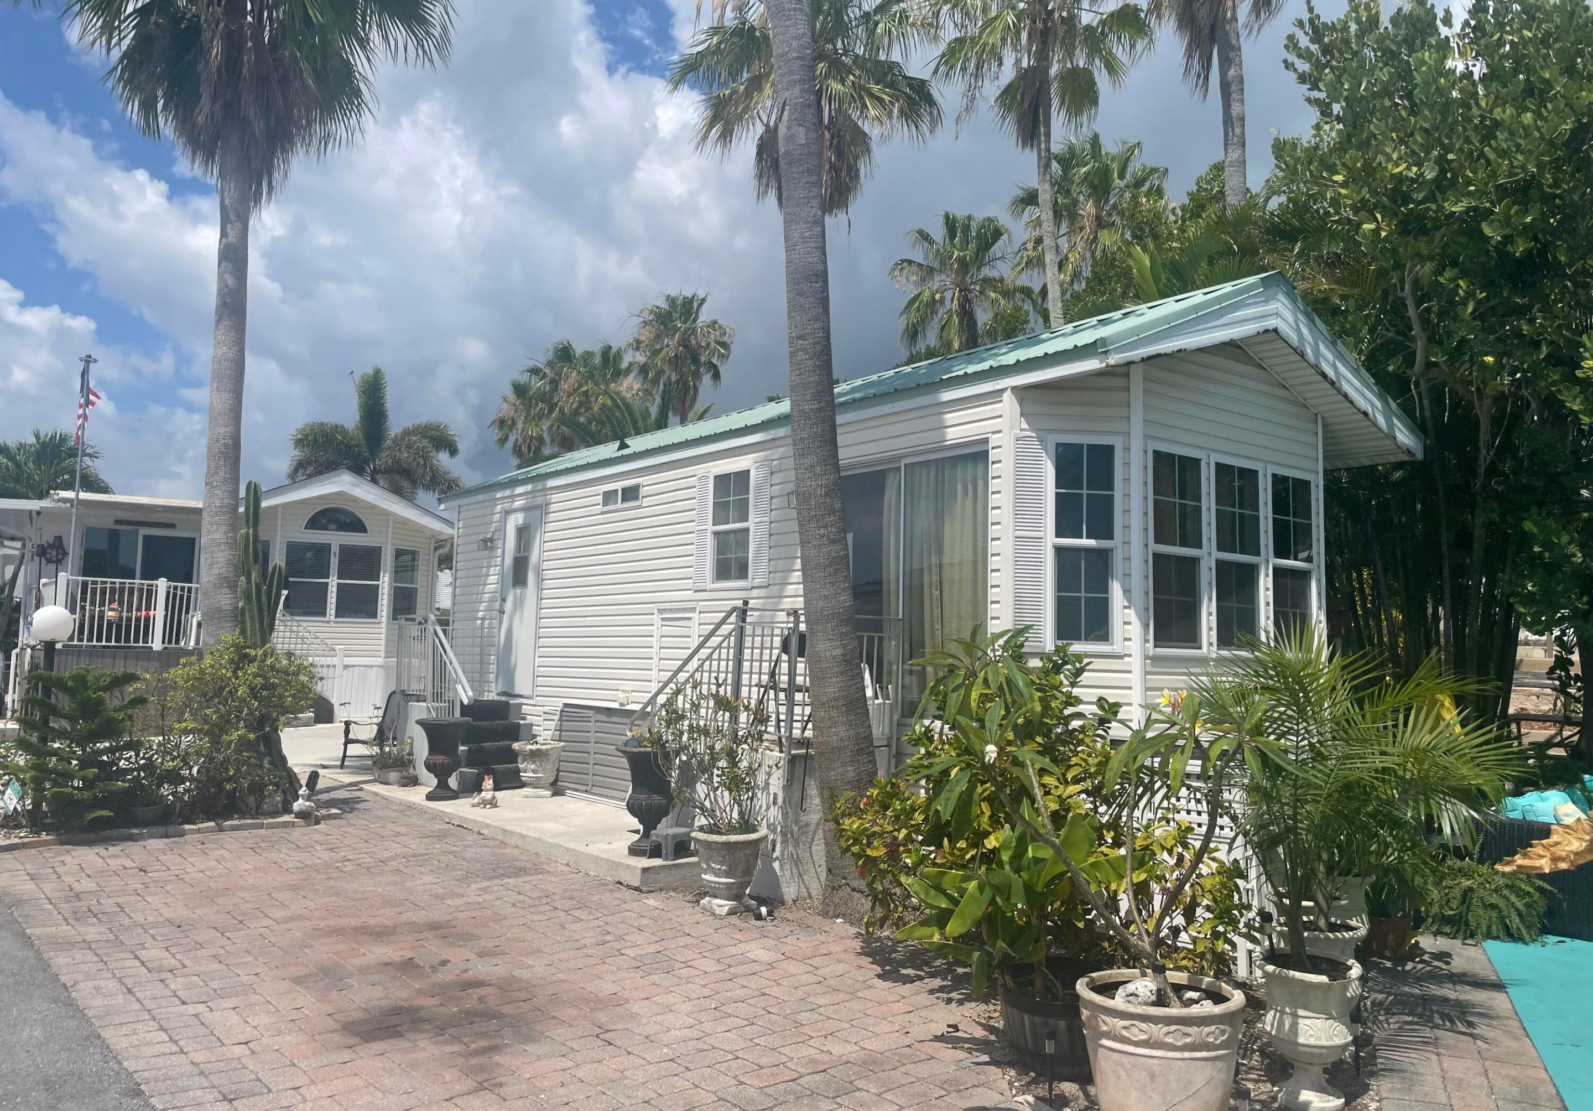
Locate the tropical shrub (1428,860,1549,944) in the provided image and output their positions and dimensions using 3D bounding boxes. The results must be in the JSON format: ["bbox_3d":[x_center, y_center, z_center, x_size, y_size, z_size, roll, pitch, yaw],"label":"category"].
[{"bbox_3d":[3.895,1.912,6.753,0.708,0.408,0.650,-2,-6,30],"label":"tropical shrub"}]

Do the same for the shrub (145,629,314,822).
[{"bbox_3d":[-4.612,1.375,9.850,1.270,1.480,1.200,4,-6,-25],"label":"shrub"}]

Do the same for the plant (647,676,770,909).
[{"bbox_3d":[-0.507,1.400,7.073,0.745,1.331,0.700,1,-5,-4],"label":"plant"}]

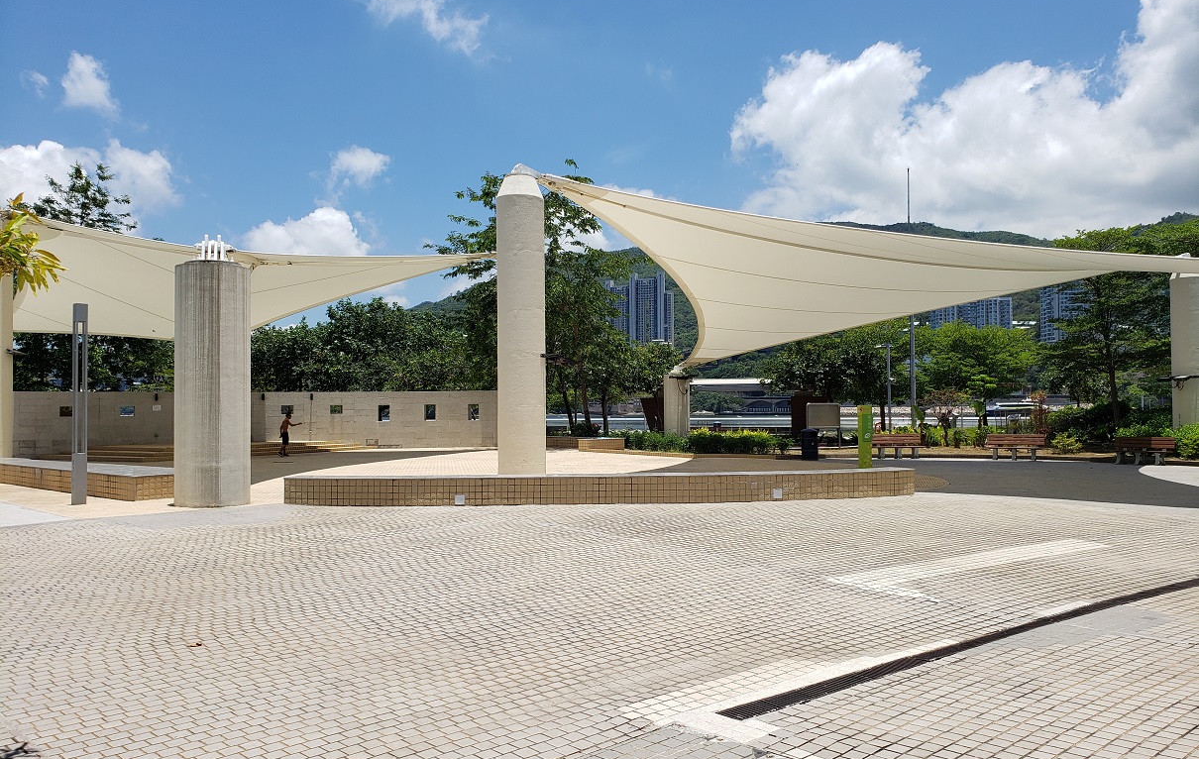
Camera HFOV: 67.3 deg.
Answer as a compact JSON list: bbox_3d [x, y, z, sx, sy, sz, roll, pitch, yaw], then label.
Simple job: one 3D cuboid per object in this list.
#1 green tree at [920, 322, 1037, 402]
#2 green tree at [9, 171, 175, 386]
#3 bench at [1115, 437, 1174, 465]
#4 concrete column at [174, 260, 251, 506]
[{"bbox_3d":[16.832,0.200,40.000,5.300,5.460,5.000,0,-1,0],"label":"green tree"},{"bbox_3d":[-23.116,-3.253,41.000,7.200,13.115,6.800,0,-1,0],"label":"green tree"},{"bbox_3d":[15.504,2.035,25.600,1.650,0.790,0.620,-1,-2,37],"label":"bench"},{"bbox_3d":[-6.302,0.037,14.670,1.230,3.931,1.230,0,-1,0],"label":"concrete column"}]

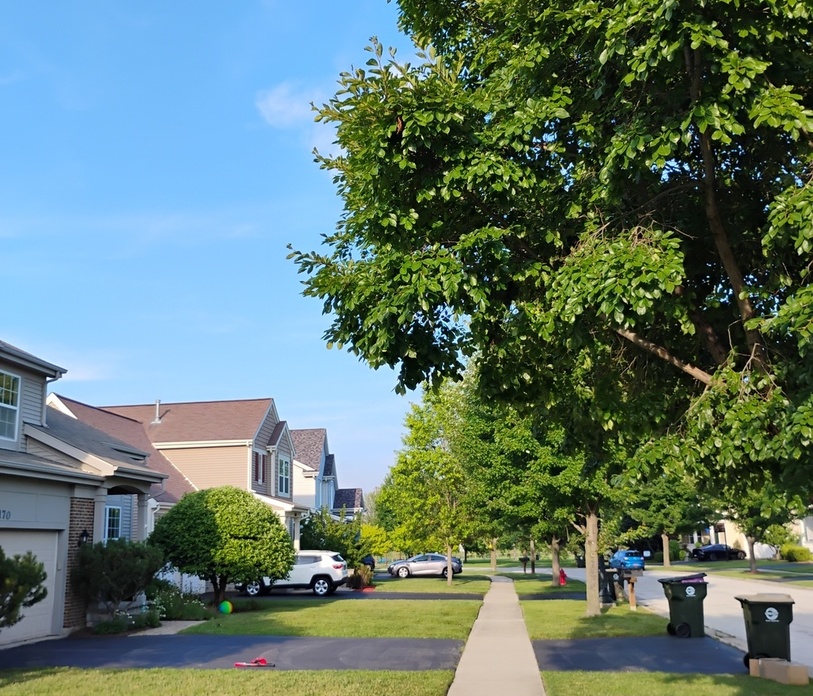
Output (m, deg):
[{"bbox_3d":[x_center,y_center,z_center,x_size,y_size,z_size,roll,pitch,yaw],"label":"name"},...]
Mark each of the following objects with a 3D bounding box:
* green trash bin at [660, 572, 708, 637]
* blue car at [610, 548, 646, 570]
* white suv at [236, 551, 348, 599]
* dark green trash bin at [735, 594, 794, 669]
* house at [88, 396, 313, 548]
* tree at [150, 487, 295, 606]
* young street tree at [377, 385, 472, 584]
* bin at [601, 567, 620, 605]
[{"bbox_3d":[5.283,4.904,16.645,0.730,1.120,0.630,-2,-13,0],"label":"green trash bin"},{"bbox_3d":[16.418,16.003,65.766,1.780,1.470,4.450,-1,-13,-2],"label":"blue car"},{"bbox_3d":[-4.593,8.804,34.211,4.400,1.650,1.840,-3,-13,6],"label":"white suv"},{"bbox_3d":[5.043,4.006,12.356,0.720,1.030,0.630,-3,-13,8],"label":"dark green trash bin"},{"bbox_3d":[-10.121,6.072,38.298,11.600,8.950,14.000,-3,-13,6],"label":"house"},{"bbox_3d":[-6.005,6.455,28.556,4.685,3.759,4.880,-3,-13,6],"label":"tree"},{"bbox_3d":[1.384,6.773,44.110,5.600,10.052,5.600,-3,-13,6],"label":"young street tree"},{"bbox_3d":[6.738,7.787,28.619,0.730,1.050,0.630,-3,-13,4],"label":"bin"}]

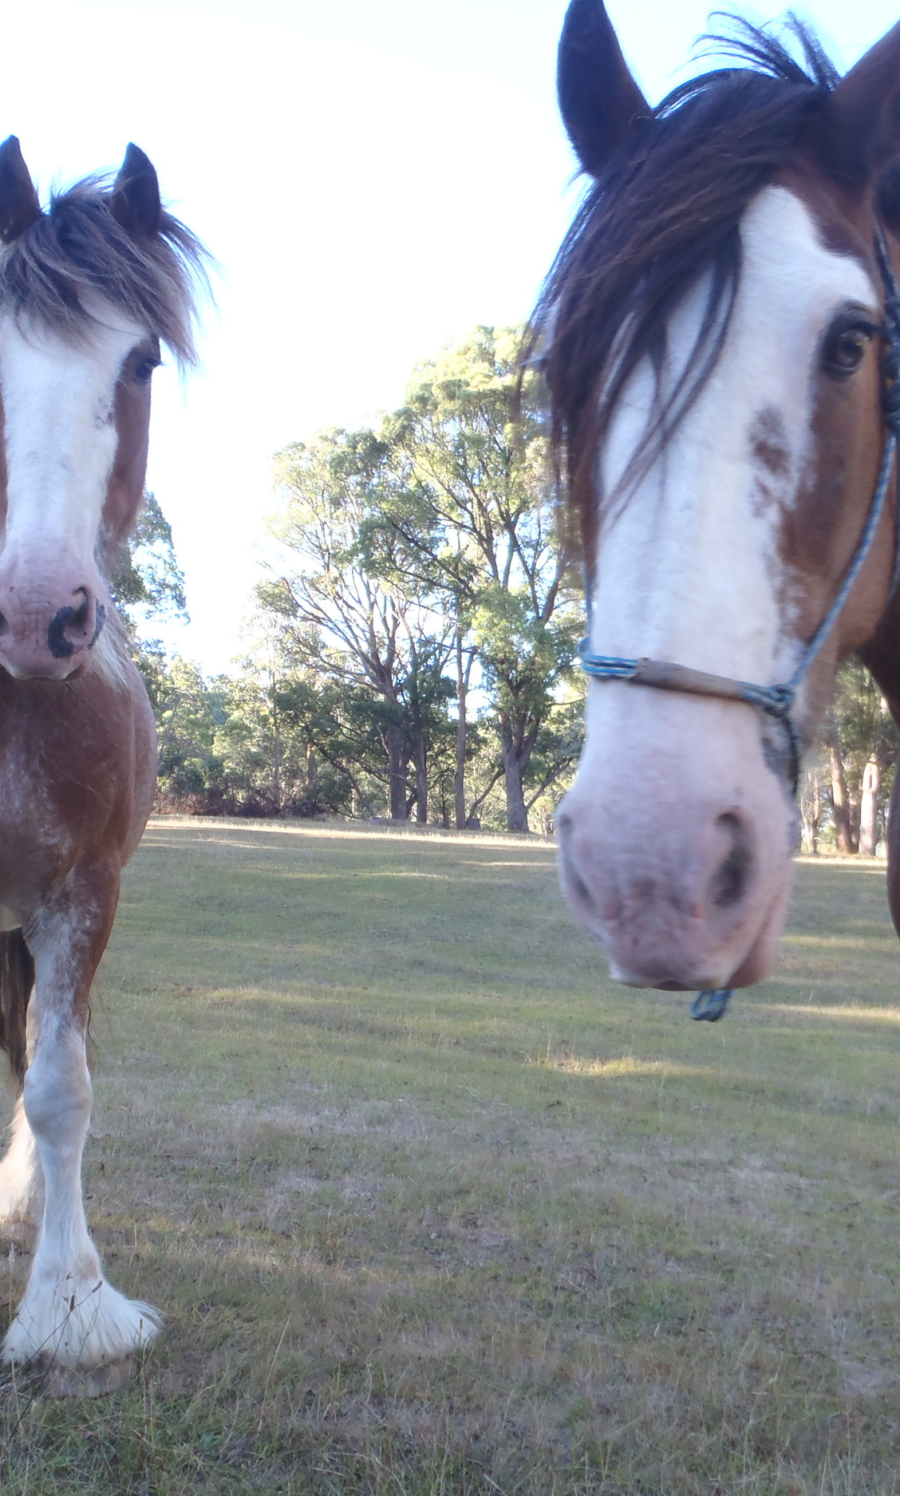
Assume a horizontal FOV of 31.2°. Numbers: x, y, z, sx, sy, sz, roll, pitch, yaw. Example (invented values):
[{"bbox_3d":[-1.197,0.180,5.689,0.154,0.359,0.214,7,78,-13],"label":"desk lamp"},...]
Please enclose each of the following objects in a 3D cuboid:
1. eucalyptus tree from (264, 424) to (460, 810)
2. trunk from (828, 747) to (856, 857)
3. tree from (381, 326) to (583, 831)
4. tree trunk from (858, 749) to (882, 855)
[{"bbox_3d":[-2.465,-3.378,44.000,5.397,10.709,5.200,2,-1,-3],"label":"eucalyptus tree"},{"bbox_3d":[9.735,1.314,40.000,0.560,2.666,0.560,1,-1,14],"label":"trunk"},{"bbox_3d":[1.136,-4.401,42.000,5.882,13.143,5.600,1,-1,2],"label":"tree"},{"bbox_3d":[10.392,1.410,40.000,0.464,2.627,0.464,1,-1,15],"label":"tree trunk"}]

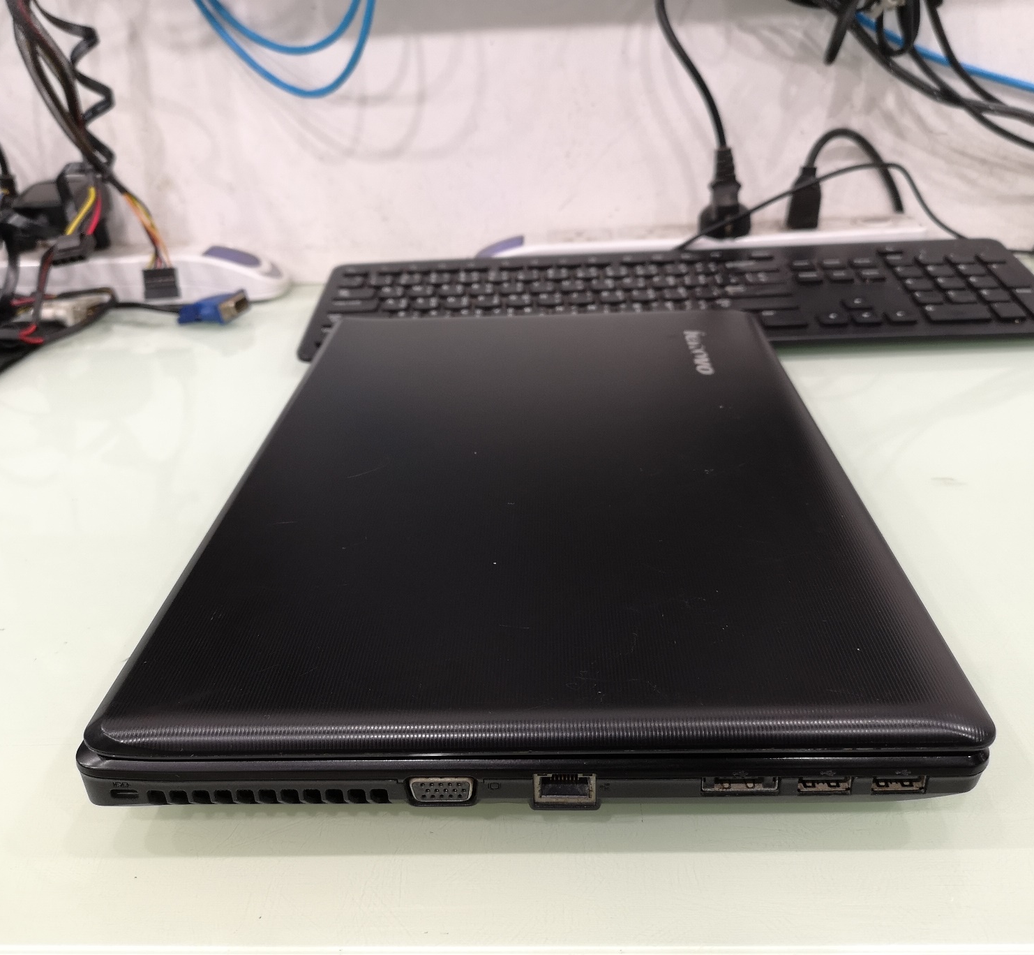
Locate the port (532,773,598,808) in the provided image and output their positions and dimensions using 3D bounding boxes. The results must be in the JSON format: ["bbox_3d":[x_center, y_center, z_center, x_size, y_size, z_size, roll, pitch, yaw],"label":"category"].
[{"bbox_3d":[0.012,0.077,0.255,0.017,0.012,0.010,-1,27,3],"label":"port"}]

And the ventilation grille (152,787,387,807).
[{"bbox_3d":[-0.063,0.080,0.258,0.064,0.007,0.008,-1,27,3],"label":"ventilation grille"}]

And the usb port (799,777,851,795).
[{"bbox_3d":[0.077,0.075,0.251,0.013,0.006,0.009,-1,27,3],"label":"usb port"}]

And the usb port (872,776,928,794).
[{"bbox_3d":[0.095,0.074,0.250,0.014,0.006,0.009,-1,27,3],"label":"usb port"}]

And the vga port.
[{"bbox_3d":[-0.019,0.078,0.255,0.017,0.009,0.008,-1,27,3],"label":"vga port"}]

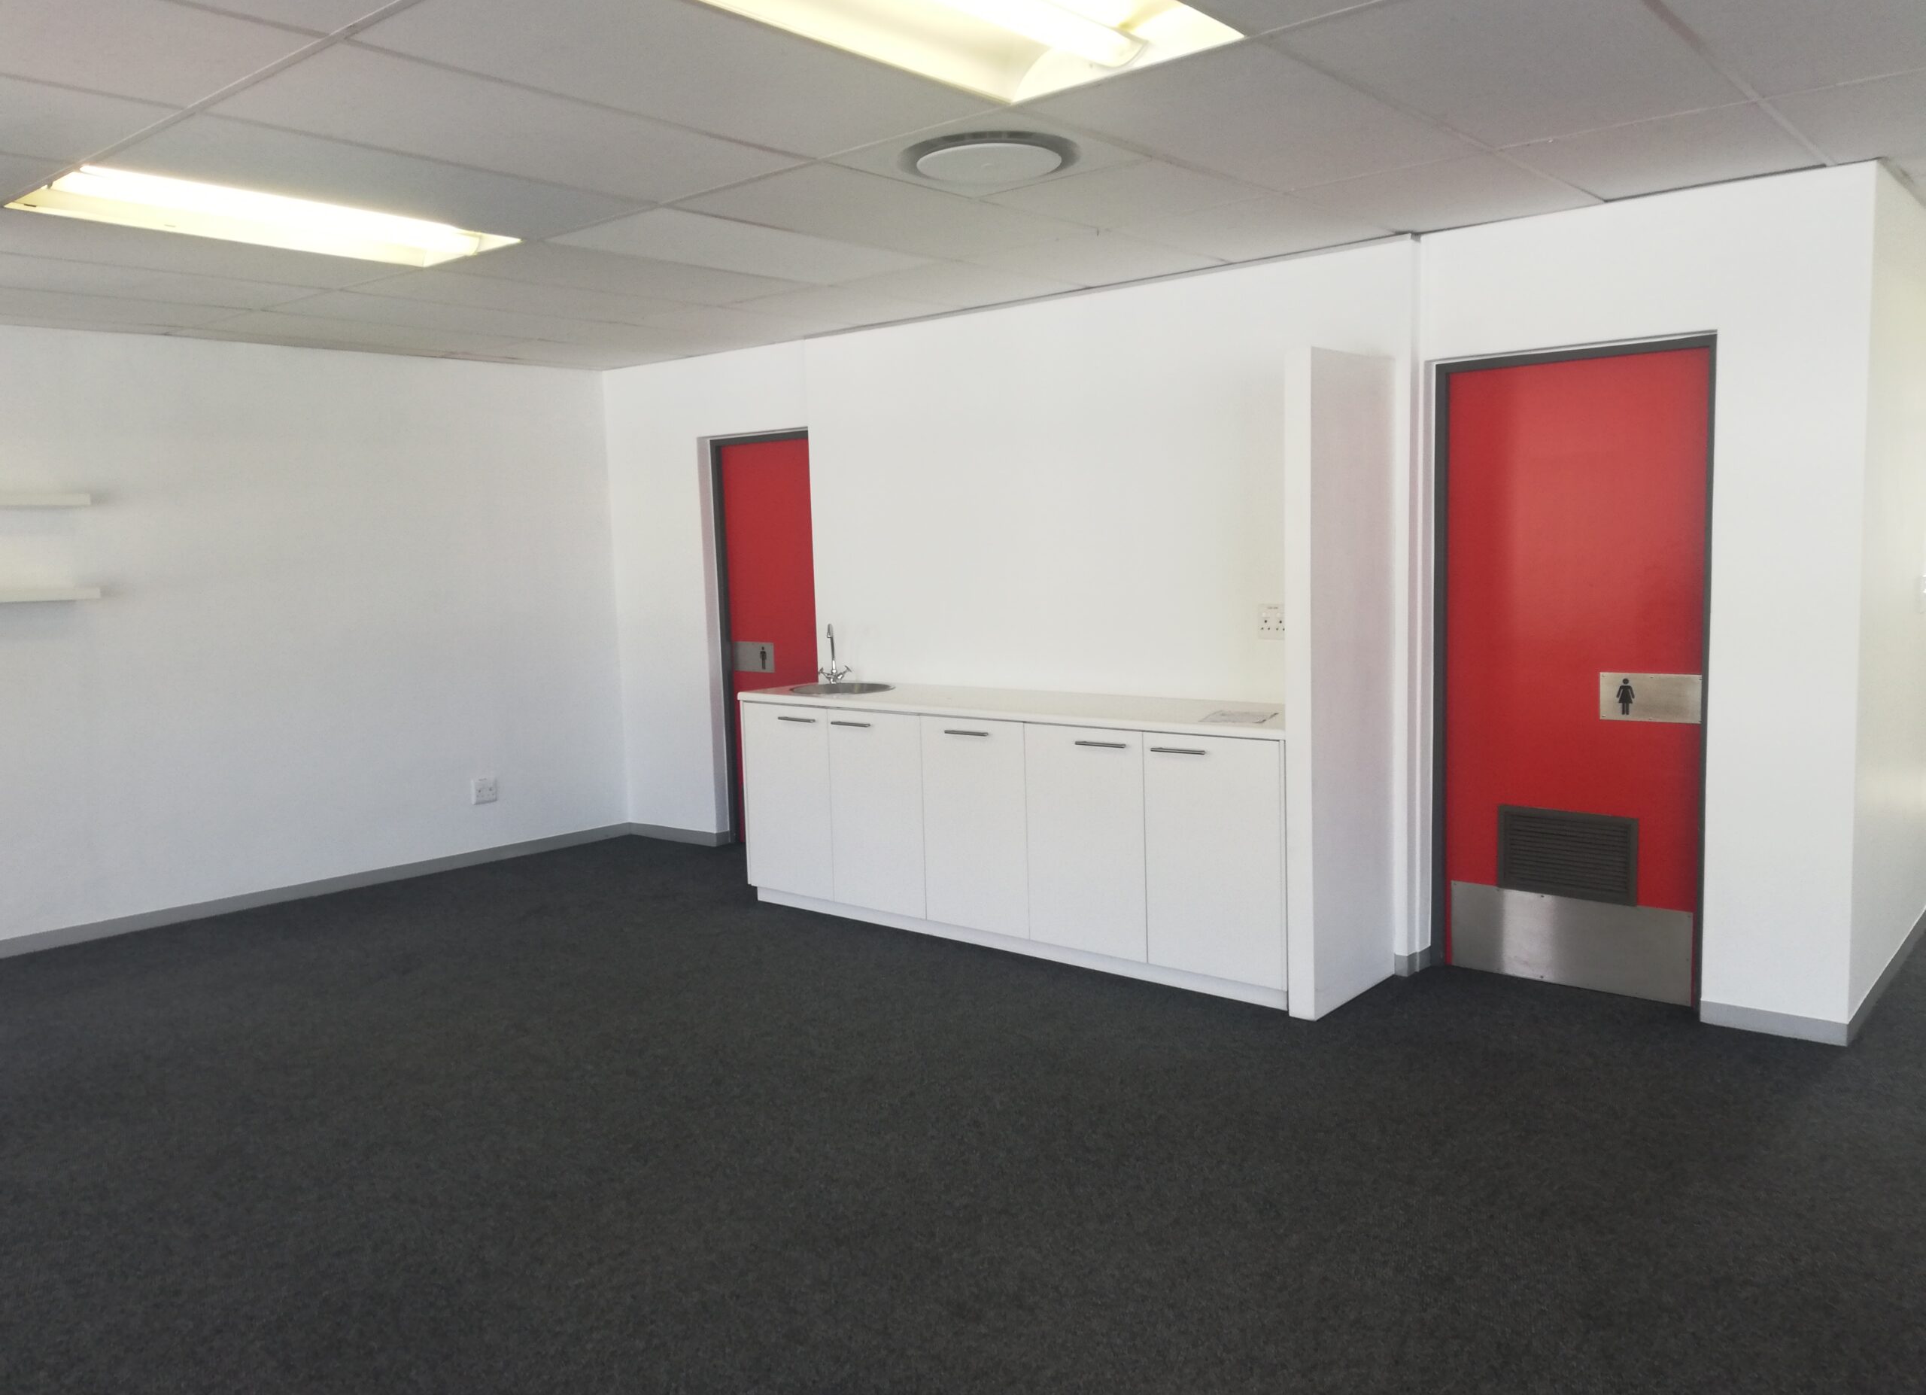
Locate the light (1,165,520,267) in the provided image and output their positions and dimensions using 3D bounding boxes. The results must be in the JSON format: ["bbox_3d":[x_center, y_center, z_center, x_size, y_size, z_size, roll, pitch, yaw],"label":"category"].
[{"bbox_3d":[-1.889,-1.352,4.016,0.588,0.080,1.188,3,8,40],"label":"light"}]

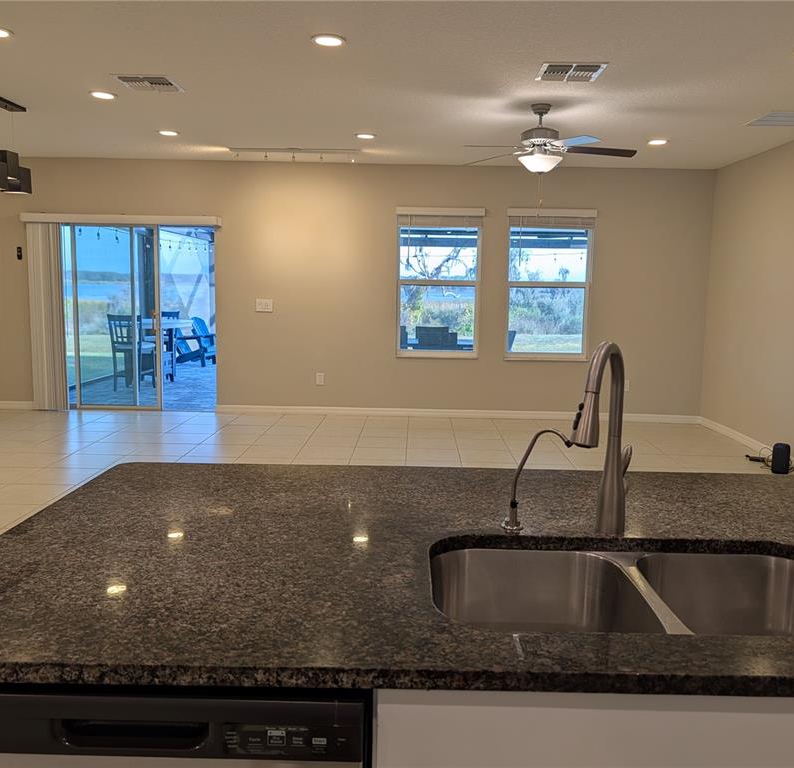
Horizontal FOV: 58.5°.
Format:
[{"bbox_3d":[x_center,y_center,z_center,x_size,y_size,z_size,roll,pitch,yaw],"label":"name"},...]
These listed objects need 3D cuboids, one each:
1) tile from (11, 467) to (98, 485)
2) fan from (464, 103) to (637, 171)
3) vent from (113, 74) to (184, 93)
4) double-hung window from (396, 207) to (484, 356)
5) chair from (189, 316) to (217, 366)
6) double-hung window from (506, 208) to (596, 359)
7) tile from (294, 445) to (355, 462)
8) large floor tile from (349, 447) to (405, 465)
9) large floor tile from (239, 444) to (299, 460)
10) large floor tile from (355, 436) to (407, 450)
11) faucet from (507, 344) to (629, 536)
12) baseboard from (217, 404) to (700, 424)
[{"bbox_3d":[-2.449,0.675,5.152,0.455,0.012,0.455,1,7,1],"label":"tile"},{"bbox_3d":[1.038,-1.726,4.994,1.280,0.469,1.280,1,8,1],"label":"fan"},{"bbox_3d":[-1.632,-1.974,4.657,0.370,0.025,0.365,1,7,1],"label":"vent"},{"bbox_3d":[0.445,-1.074,7.602,0.930,1.575,0.110,1,7,1],"label":"double-hung window"},{"bbox_3d":[-3.684,-0.866,13.834,0.870,0.900,0.730,6,9,34],"label":"chair"},{"bbox_3d":[1.631,-1.067,7.603,0.900,1.556,0.100,1,8,1],"label":"double-hung window"},{"bbox_3d":[-0.607,0.600,6.053,0.457,0.010,0.457,1,8,1],"label":"tile"},{"bbox_3d":[-0.146,0.607,6.017,0.455,0.012,0.455,1,7,1],"label":"large floor tile"},{"bbox_3d":[-1.067,0.590,6.064,0.457,0.010,0.457,1,8,1],"label":"large floor tile"},{"bbox_3d":[-0.136,0.550,6.494,0.457,0.010,0.457,1,8,1],"label":"large floor tile"},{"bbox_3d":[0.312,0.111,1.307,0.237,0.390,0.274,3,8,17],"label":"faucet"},{"bbox_3d":[0.668,0.340,7.788,5.321,0.090,0.016,1,8,1],"label":"baseboard"}]

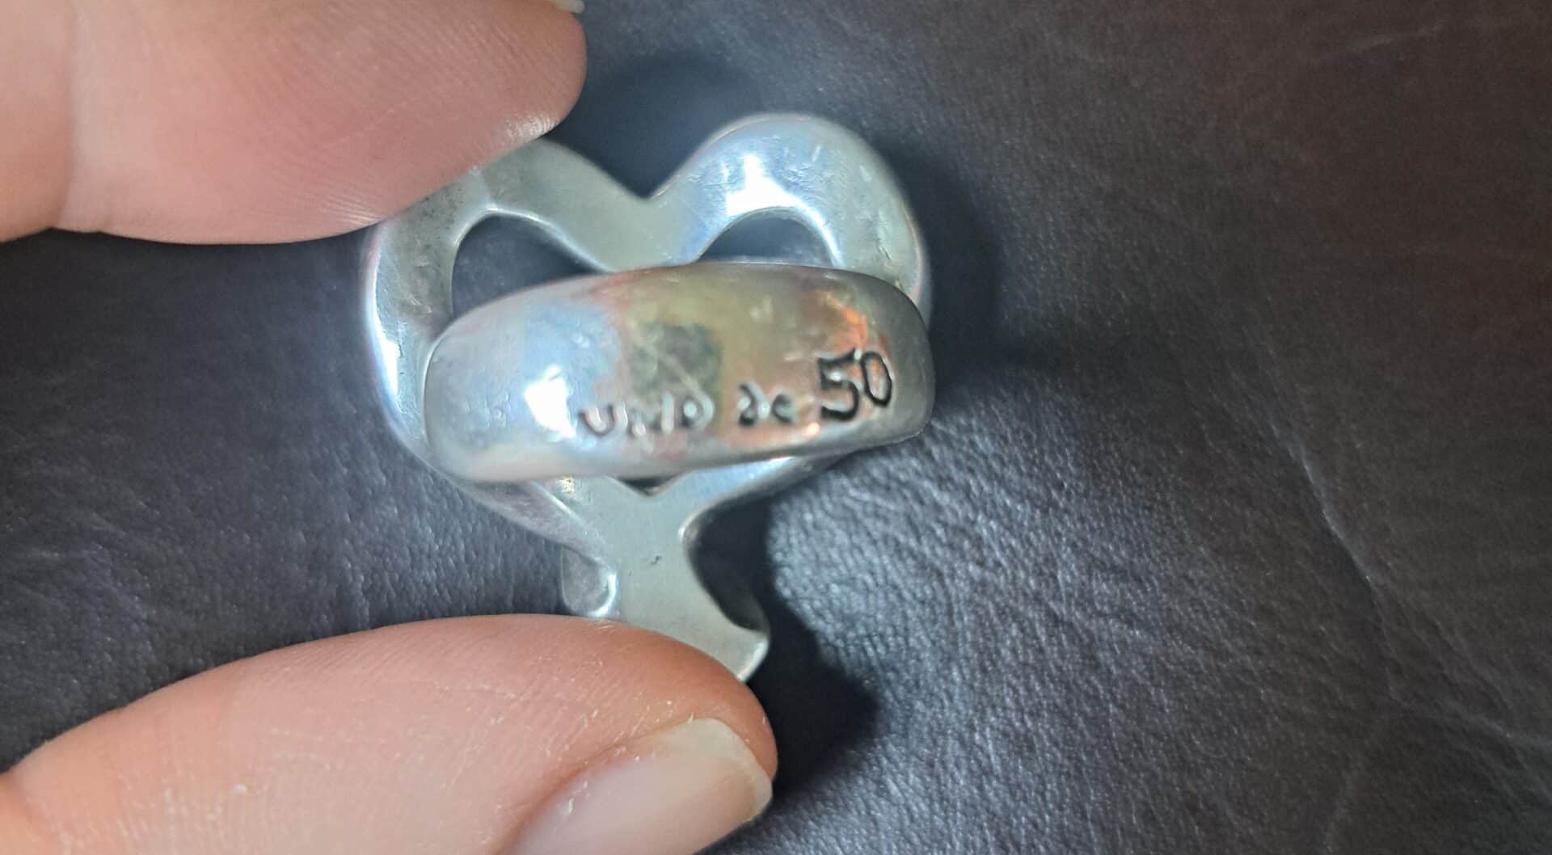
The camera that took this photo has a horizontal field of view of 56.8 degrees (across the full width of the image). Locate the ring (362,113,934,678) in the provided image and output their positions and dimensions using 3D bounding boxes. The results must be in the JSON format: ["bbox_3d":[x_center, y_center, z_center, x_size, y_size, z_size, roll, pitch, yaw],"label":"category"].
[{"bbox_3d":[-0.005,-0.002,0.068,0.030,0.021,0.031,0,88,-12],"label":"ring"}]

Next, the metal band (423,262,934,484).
[{"bbox_3d":[-0.004,-0.002,0.064,0.022,0.021,0.008,-4,90,-12],"label":"metal band"}]

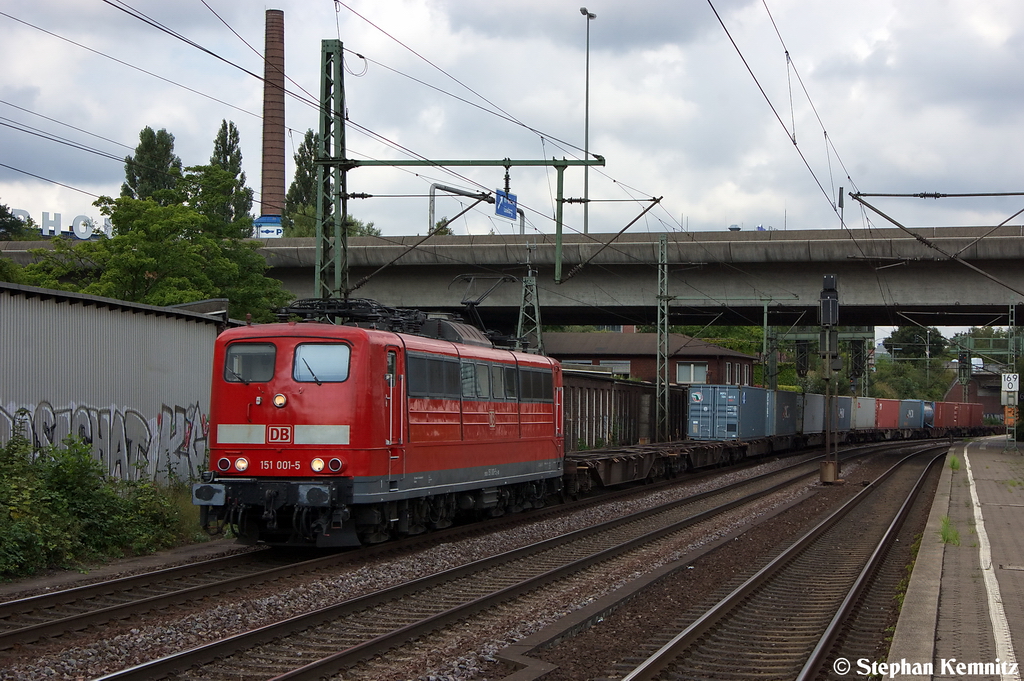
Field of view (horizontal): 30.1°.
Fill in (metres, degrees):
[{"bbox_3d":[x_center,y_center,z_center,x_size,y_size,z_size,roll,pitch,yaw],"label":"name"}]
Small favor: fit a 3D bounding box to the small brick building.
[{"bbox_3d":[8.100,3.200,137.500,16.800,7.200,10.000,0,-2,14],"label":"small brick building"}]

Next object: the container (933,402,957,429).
[{"bbox_3d":[44.600,7.800,199.000,2.440,2.590,6.060,-1,-2,22],"label":"container"}]

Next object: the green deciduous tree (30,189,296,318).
[{"bbox_3d":[-12.700,-0.200,68.000,9.600,10.200,9.000,0,-2,12],"label":"green deciduous tree"}]

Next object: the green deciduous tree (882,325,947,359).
[{"bbox_3d":[63.800,0.600,302.000,10.200,9.200,9.800,0,-2,12],"label":"green deciduous tree"}]

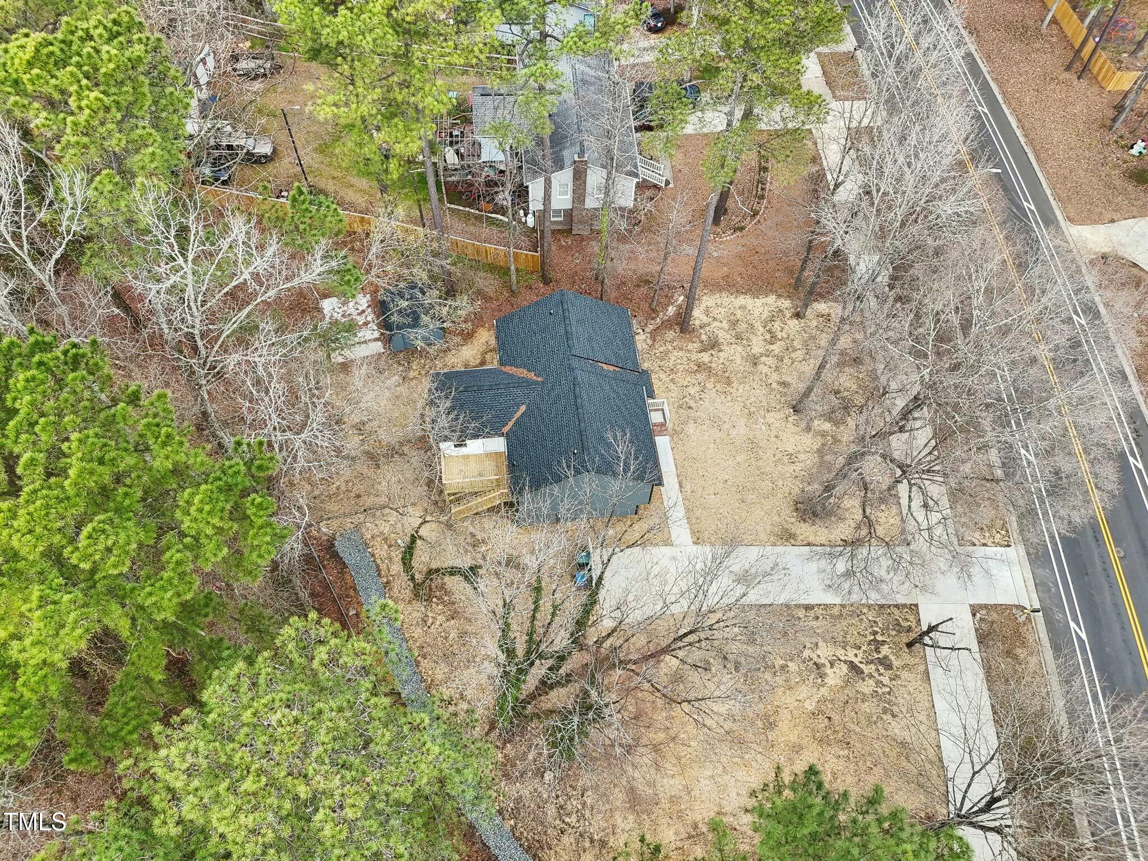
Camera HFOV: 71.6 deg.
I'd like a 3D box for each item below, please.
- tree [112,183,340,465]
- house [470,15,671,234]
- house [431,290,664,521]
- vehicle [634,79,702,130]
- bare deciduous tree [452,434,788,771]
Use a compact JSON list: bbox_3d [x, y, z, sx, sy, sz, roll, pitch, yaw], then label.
[{"bbox_3d":[-20.084,-4.905,47.992,12.300,13.500,14.000,1,60,0],"label":"tree"},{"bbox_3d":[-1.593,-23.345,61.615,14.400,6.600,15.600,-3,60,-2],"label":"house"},{"bbox_3d":[-2.053,-1.360,49.093,13.200,6.900,13.100,-6,60,-4],"label":"house"},{"bbox_3d":[7.970,-28.681,67.515,5.700,1.850,2.000,-2,60,-2],"label":"vehicle"},{"bbox_3d":[1.920,9.313,39.383,14.500,13.500,13.300,1,60,0],"label":"bare deciduous tree"}]

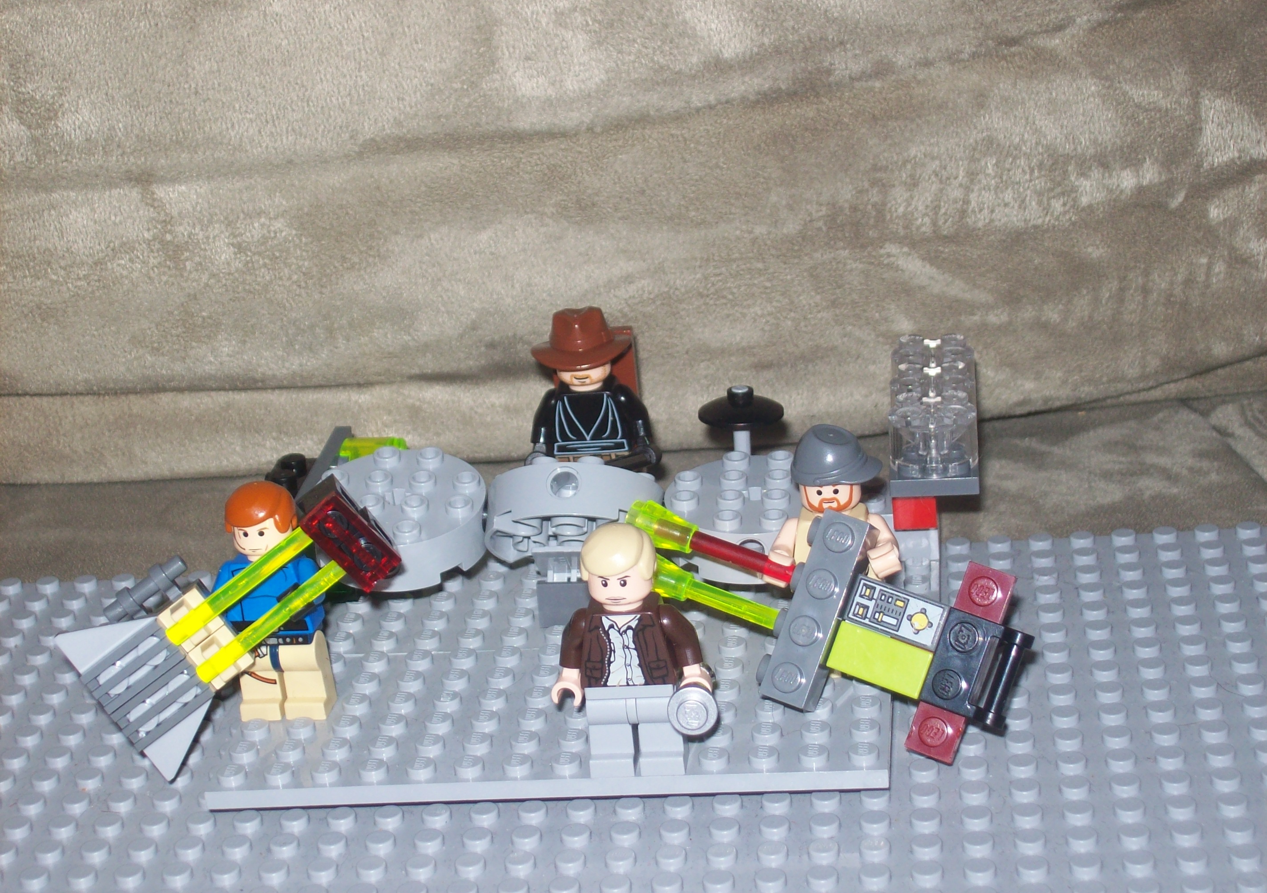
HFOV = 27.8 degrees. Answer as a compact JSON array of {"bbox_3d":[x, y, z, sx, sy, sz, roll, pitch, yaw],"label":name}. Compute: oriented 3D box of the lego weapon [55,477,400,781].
[{"bbox_3d":[-0.066,0.028,0.430,0.055,0.032,0.013,-37,14,0],"label":"lego weapon"}]

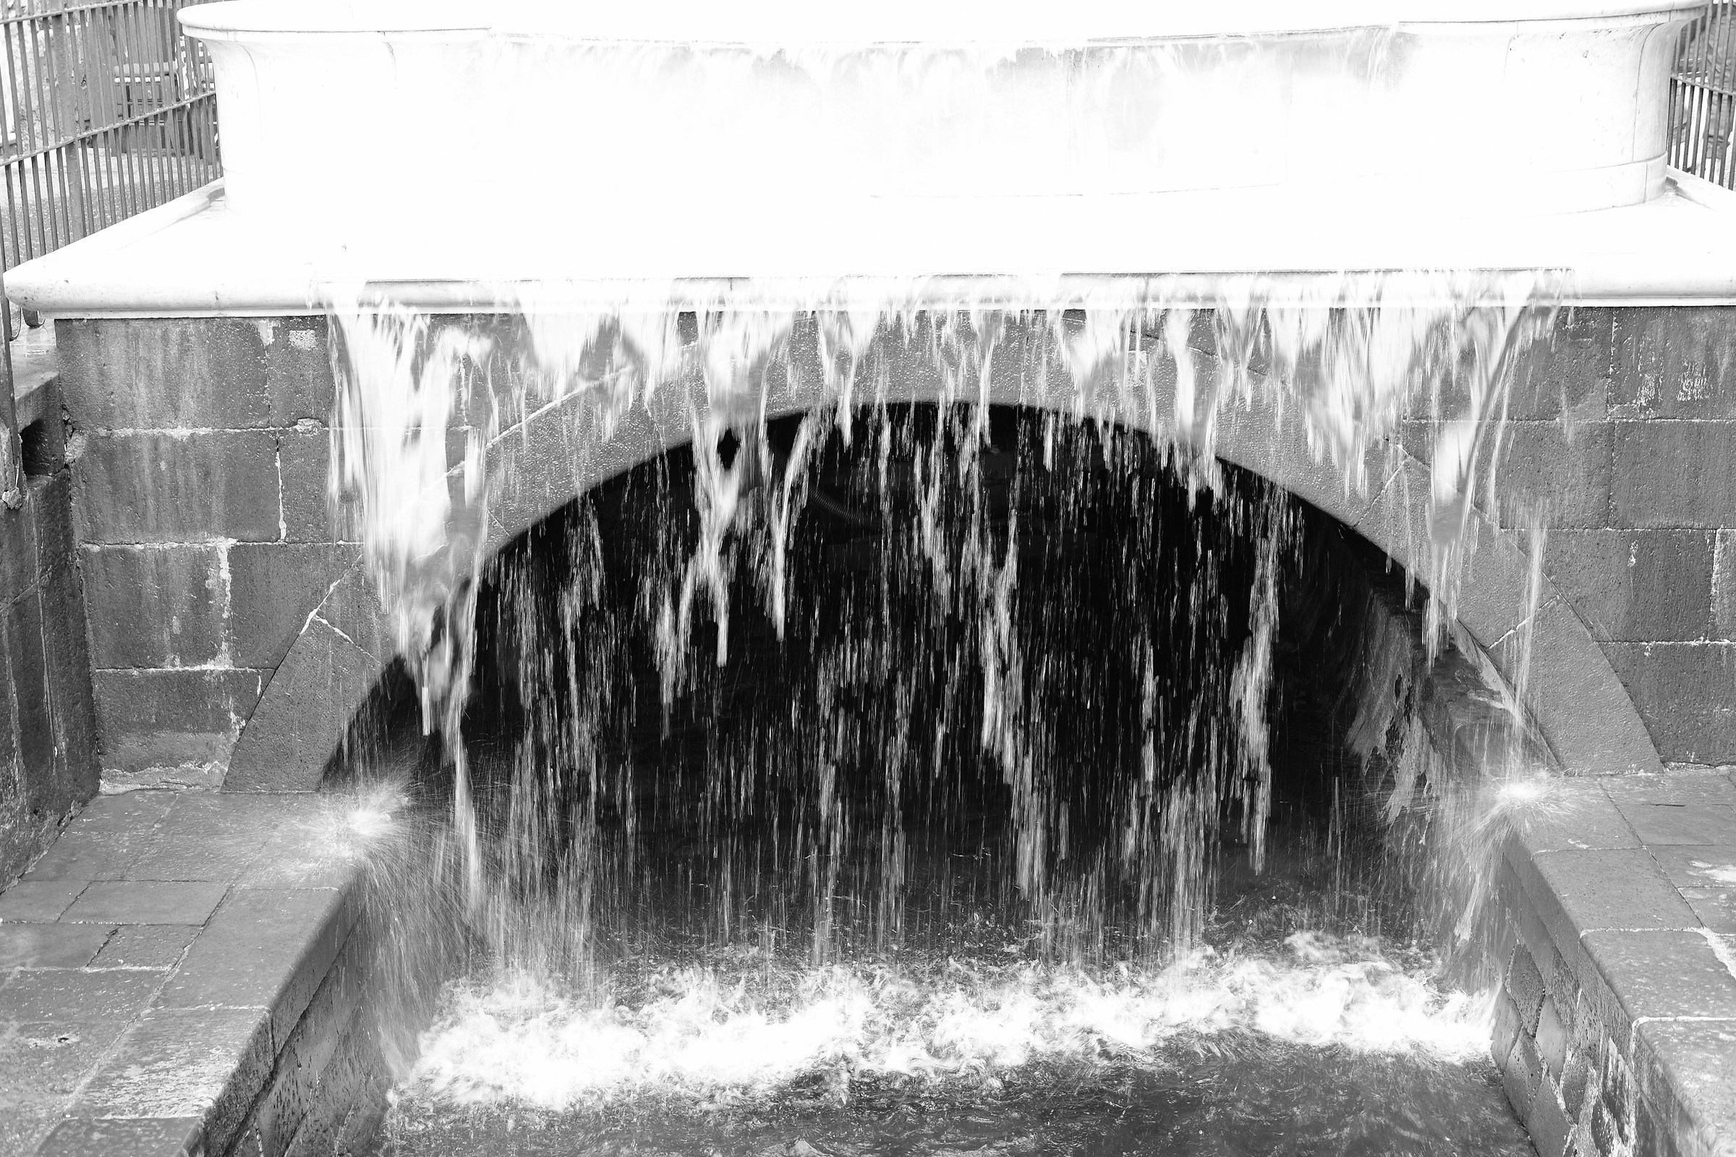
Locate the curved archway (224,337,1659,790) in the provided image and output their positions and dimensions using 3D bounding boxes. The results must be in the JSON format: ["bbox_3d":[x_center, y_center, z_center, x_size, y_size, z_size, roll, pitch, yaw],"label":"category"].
[{"bbox_3d":[0.225,-0.162,8.823,4.891,1.591,0.700,0,15,2],"label":"curved archway"}]

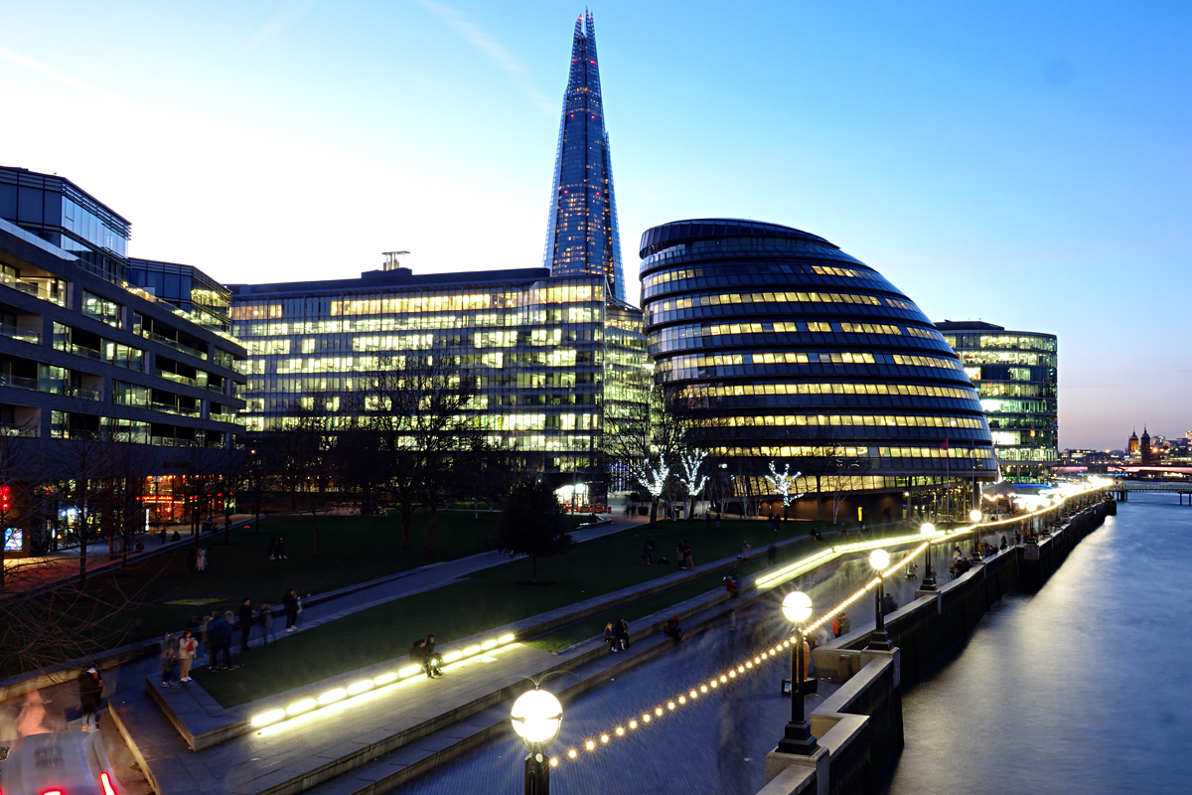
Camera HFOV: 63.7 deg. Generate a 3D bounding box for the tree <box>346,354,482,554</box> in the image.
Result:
[{"bbox_3d":[-13.963,4.222,74.374,10.500,15.210,9.500,1,-4,0],"label":"tree"}]

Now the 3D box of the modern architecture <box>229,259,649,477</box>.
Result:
[{"bbox_3d":[-31.982,-2.097,211.525,87.000,45.000,42.000,-1,-4,21],"label":"modern architecture"}]

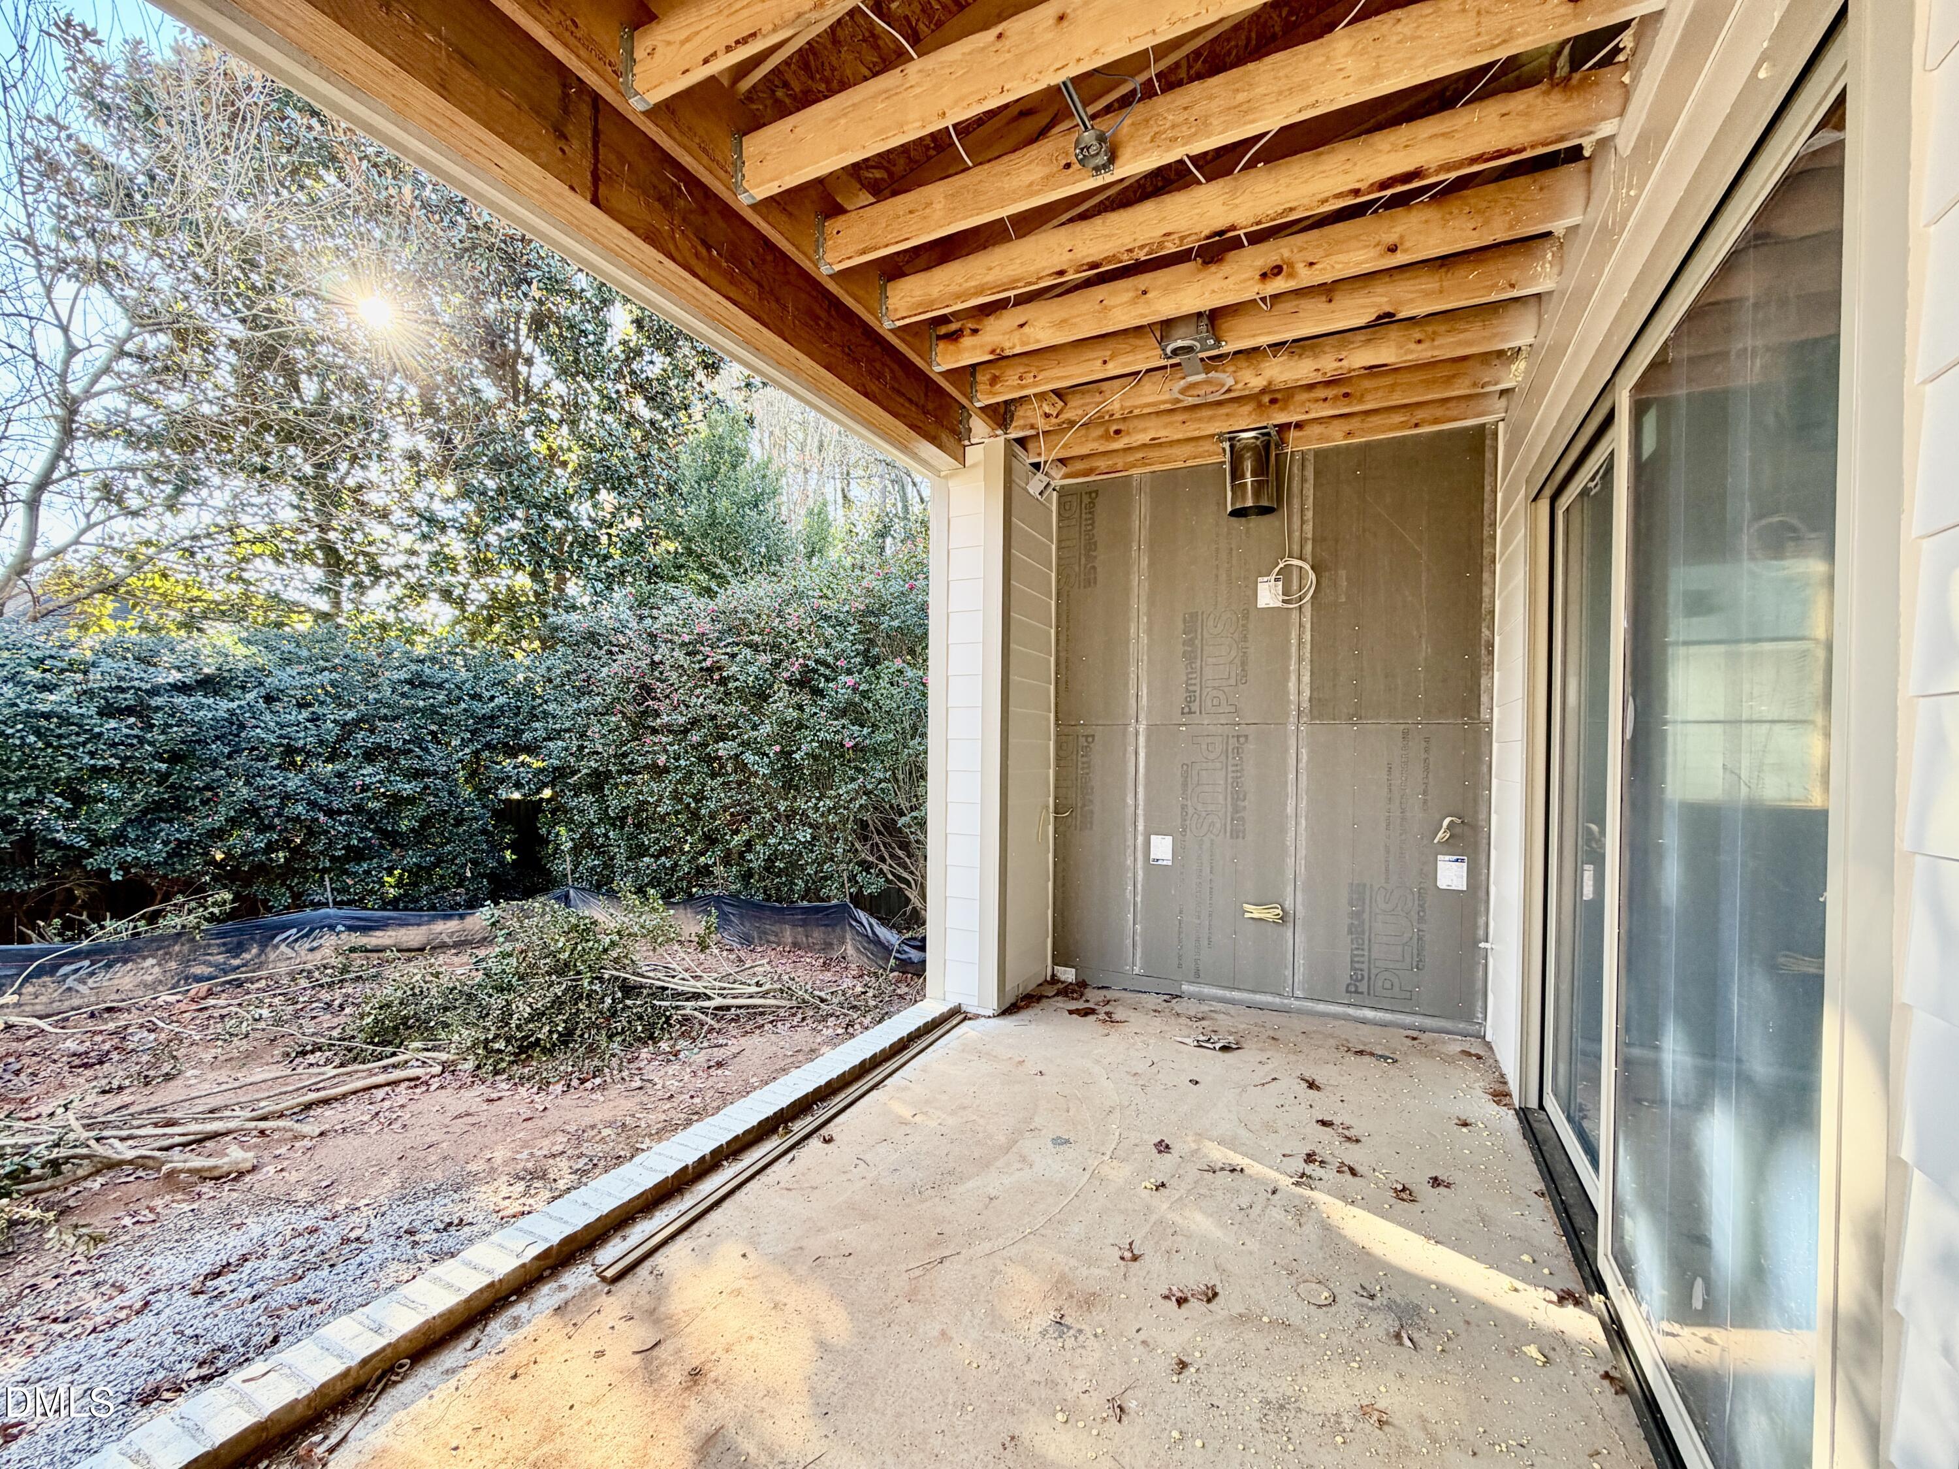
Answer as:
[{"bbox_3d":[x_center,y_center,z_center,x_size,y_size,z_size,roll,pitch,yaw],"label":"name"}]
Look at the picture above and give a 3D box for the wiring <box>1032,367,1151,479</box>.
[{"bbox_3d":[0.576,-1.613,4.160,0.780,0.180,0.750,1,0,27],"label":"wiring"}]

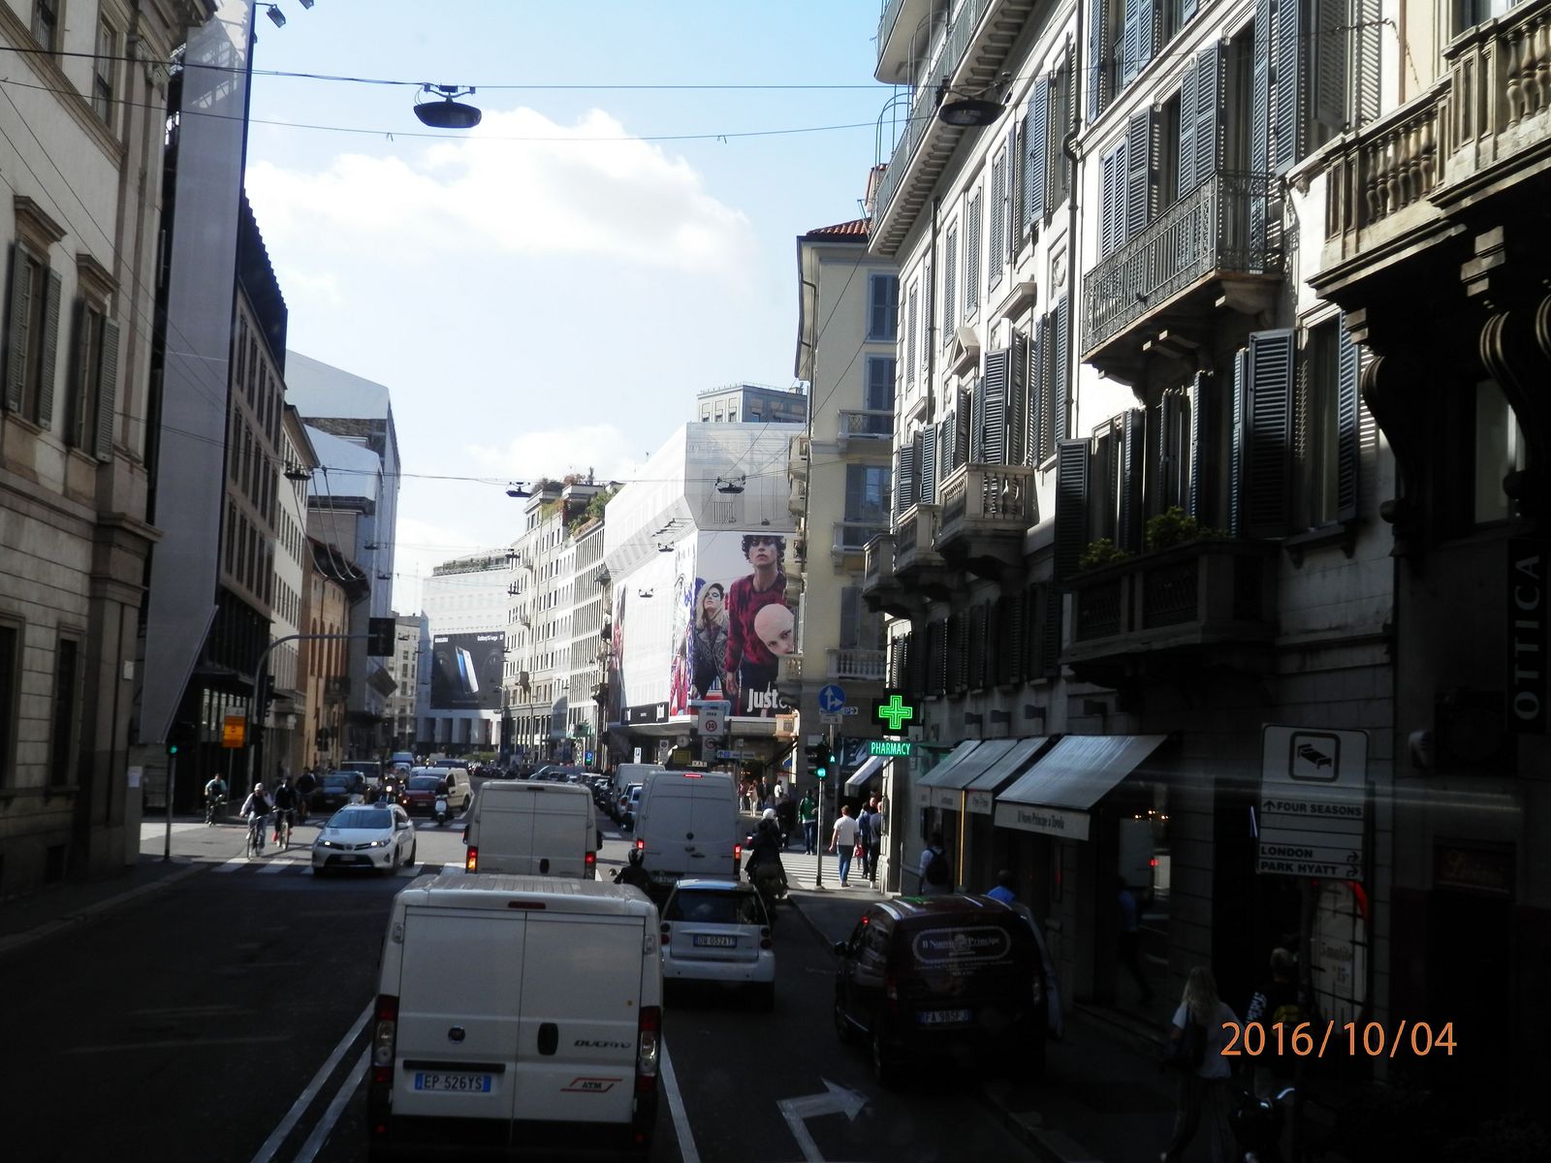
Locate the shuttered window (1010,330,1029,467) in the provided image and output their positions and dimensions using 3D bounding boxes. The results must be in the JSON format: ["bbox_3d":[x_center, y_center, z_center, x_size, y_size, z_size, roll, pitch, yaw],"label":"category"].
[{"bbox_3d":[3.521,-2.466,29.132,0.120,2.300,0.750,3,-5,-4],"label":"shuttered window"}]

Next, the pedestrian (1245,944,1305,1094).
[{"bbox_3d":[4.050,3.843,16.327,0.520,1.730,0.420,3,-5,-3],"label":"pedestrian"}]

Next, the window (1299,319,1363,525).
[{"bbox_3d":[4.853,-1.364,17.660,0.140,1.780,1.100,3,-5,-7],"label":"window"}]

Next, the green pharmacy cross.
[{"bbox_3d":[2.344,2.569,39.400,0.870,0.900,0.200,3,-5,-4],"label":"green pharmacy cross"}]

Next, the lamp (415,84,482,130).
[{"bbox_3d":[-2.629,-3.821,16.200,0.550,0.370,0.550,3,-5,-6],"label":"lamp"}]

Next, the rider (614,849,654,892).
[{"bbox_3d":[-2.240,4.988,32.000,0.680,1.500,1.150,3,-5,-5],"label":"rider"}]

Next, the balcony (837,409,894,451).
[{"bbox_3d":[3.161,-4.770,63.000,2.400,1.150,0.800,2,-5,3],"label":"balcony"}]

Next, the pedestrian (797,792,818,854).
[{"bbox_3d":[0.968,6.859,57.500,0.550,1.810,0.380,2,-5,0],"label":"pedestrian"}]

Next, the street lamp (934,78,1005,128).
[{"bbox_3d":[1.747,-4.257,18.000,0.620,0.370,0.620,2,-5,0],"label":"street lamp"}]

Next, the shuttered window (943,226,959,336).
[{"bbox_3d":[3.366,-5.767,38.987,0.180,2.300,1.250,3,-5,-4],"label":"shuttered window"}]

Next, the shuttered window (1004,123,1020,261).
[{"bbox_3d":[3.493,-5.752,29.812,0.070,1.950,0.600,3,-5,-4],"label":"shuttered window"}]

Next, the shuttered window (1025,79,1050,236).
[{"bbox_3d":[4.002,-6.510,31.198,0.200,2.150,1.350,3,-5,-4],"label":"shuttered window"}]

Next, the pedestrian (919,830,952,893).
[{"bbox_3d":[2.545,4.892,32.327,0.520,1.740,0.420,3,-5,-3],"label":"pedestrian"}]

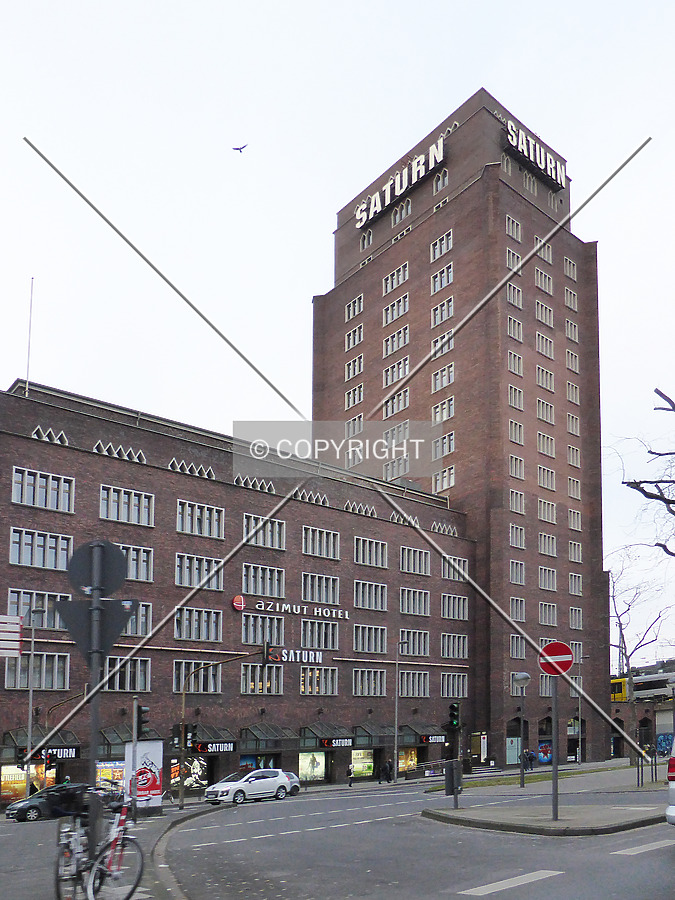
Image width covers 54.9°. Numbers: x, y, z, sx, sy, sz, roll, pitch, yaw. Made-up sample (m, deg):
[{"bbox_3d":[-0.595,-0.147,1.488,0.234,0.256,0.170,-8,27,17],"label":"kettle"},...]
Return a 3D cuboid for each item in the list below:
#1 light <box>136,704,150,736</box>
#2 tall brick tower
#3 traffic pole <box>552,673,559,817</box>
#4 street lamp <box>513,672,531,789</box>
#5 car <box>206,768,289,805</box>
[{"bbox_3d":[-5.222,7.294,17.500,0.350,0.860,0.290,10,-21,-26],"label":"light"},{"bbox_3d":[11.910,-2.710,76.680,15.800,67.100,30.500,9,-15,-35],"label":"tall brick tower"},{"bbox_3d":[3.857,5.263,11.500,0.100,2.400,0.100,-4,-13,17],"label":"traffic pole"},{"bbox_3d":[6.490,9.846,23.000,0.570,3.800,0.570,0,-19,0],"label":"street lamp"},{"bbox_3d":[-4.856,18.196,35.300,4.370,1.640,1.830,14,-24,-36],"label":"car"}]

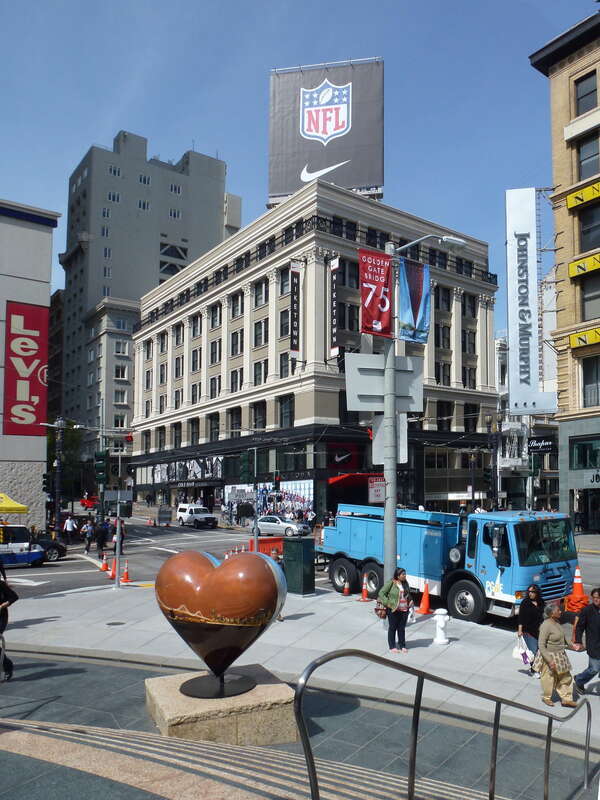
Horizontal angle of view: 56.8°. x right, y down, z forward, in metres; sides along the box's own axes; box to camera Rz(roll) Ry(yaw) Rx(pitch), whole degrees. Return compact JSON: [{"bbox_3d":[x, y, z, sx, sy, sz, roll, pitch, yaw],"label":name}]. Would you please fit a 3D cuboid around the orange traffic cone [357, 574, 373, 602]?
[{"bbox_3d":[1.756,5.070,15.045,0.380,0.720,0.380,5,-9,-36],"label":"orange traffic cone"}]

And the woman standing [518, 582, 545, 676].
[{"bbox_3d":[4.250,4.154,10.100,0.500,1.620,0.420,0,-7,-5],"label":"woman standing"}]

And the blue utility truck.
[{"bbox_3d":[3.850,4.491,16.420,2.480,2.700,7.700,5,-8,-36],"label":"blue utility truck"}]

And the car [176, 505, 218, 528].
[{"bbox_3d":[-8.468,9.515,45.908,1.780,1.740,4.850,5,-9,-36],"label":"car"}]

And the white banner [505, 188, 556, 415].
[{"bbox_3d":[12.572,-5.547,30.490,2.450,12.745,0.450,-1,-7,9],"label":"white banner"}]

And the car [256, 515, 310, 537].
[{"bbox_3d":[-1.221,8.895,39.789,4.420,1.430,1.760,-4,-8,29],"label":"car"}]

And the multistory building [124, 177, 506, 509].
[{"bbox_3d":[-0.909,-1.836,71.780,24.916,29.893,41.500,5,-9,-36],"label":"multistory building"}]

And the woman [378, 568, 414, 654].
[{"bbox_3d":[1.852,4.070,10.700,0.620,1.640,0.480,6,-9,-43],"label":"woman"}]

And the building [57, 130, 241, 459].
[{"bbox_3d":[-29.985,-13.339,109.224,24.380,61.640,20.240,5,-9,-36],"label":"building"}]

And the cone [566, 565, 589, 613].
[{"bbox_3d":[6.954,4.724,13.900,0.500,1.180,0.500,5,-9,-37],"label":"cone"}]

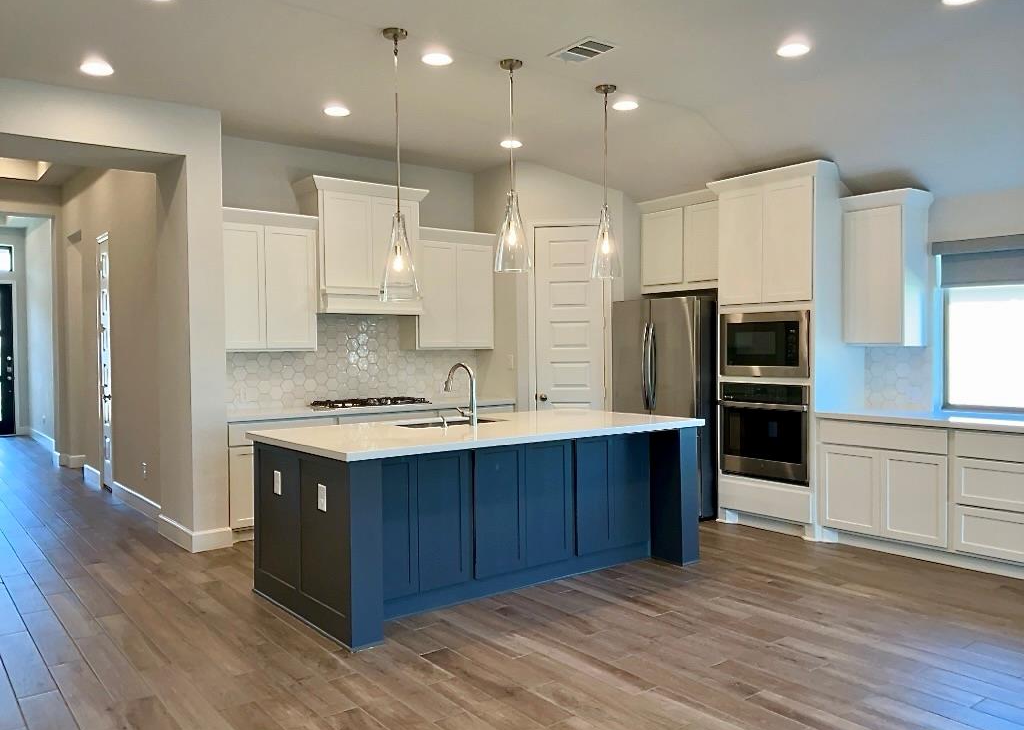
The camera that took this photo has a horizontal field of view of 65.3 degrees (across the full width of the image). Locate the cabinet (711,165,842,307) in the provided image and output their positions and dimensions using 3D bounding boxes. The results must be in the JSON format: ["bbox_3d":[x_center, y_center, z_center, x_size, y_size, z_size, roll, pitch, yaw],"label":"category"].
[{"bbox_3d":[2.105,-0.941,6.157,0.663,0.989,0.959,-1,1,-39],"label":"cabinet"}]

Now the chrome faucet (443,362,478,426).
[{"bbox_3d":[-0.328,0.188,5.011,0.129,0.386,0.277,-1,1,-39],"label":"chrome faucet"}]

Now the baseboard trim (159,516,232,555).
[{"bbox_3d":[-2.328,1.216,5.857,0.282,0.119,0.821,-1,1,-39],"label":"baseboard trim"}]

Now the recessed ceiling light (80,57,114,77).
[{"bbox_3d":[-2.463,-1.759,4.747,0.193,0.030,0.193,-1,1,-39],"label":"recessed ceiling light"}]

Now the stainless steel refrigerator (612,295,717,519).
[{"bbox_3d":[1.463,0.347,6.832,0.850,1.780,0.895,-1,1,-38],"label":"stainless steel refrigerator"}]

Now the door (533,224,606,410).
[{"bbox_3d":[0.517,0.014,7.120,0.626,2.443,0.044,0,1,6],"label":"door"}]

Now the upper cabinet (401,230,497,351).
[{"bbox_3d":[-0.598,-0.667,7.301,0.850,1.068,0.350,-1,1,-38],"label":"upper cabinet"}]

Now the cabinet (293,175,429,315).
[{"bbox_3d":[-1.259,-0.944,6.718,1.078,1.078,0.425,-1,1,-39],"label":"cabinet"}]

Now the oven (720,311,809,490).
[{"bbox_3d":[2.066,0.231,6.113,0.590,1.256,0.770,-1,1,-38],"label":"oven"}]

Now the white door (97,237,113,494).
[{"bbox_3d":[-4.058,0.019,7.996,0.040,2.453,0.584,-1,1,-39],"label":"white door"}]

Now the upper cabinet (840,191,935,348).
[{"bbox_3d":[2.669,-0.669,5.733,0.345,1.075,0.470,-1,1,-38],"label":"upper cabinet"}]

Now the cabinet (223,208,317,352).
[{"bbox_3d":[-1.944,-0.633,6.204,0.801,1.043,0.376,-1,1,-39],"label":"cabinet"}]

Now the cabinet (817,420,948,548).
[{"bbox_3d":[2.667,0.757,5.468,0.645,0.773,0.895,-1,1,-38],"label":"cabinet"}]

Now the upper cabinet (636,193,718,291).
[{"bbox_3d":[1.643,-1.029,6.905,0.490,0.805,0.955,-1,1,-38],"label":"upper cabinet"}]

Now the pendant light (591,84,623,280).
[{"bbox_3d":[0.622,-1.180,5.188,0.208,1.226,0.208,0,1,0],"label":"pendant light"}]

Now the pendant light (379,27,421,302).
[{"bbox_3d":[-0.601,-1.058,4.205,0.216,1.416,0.216,-1,1,0],"label":"pendant light"}]

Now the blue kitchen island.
[{"bbox_3d":[-0.119,0.827,4.937,2.601,0.897,1.276,-1,1,-39],"label":"blue kitchen island"}]

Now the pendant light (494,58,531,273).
[{"bbox_3d":[0.001,-1.165,4.679,0.212,1.235,0.212,-1,1,0],"label":"pendant light"}]

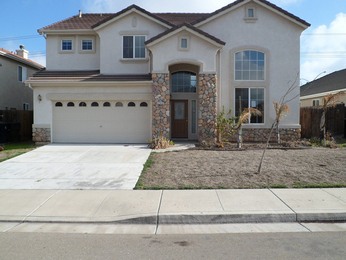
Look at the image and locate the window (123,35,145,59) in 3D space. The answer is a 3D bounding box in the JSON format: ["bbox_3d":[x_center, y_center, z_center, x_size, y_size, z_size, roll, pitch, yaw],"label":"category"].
[{"bbox_3d":[-1.960,-4.154,13.594,1.165,1.182,0.100,0,2,0],"label":"window"}]

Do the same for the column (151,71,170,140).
[{"bbox_3d":[-0.575,-1.039,13.450,0.860,3.435,0.800,0,1,-1],"label":"column"}]

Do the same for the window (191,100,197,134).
[{"bbox_3d":[1.085,-0.658,14.126,0.313,1.782,0.080,0,2,0],"label":"window"}]

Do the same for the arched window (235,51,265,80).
[{"bbox_3d":[3.830,-3.199,13.504,1.514,1.524,0.100,0,1,0],"label":"arched window"}]

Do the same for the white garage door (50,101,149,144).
[{"bbox_3d":[-3.513,-0.396,13.396,4.882,2.125,0.100,0,1,0],"label":"white garage door"}]

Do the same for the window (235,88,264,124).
[{"bbox_3d":[3.839,-1.184,13.534,1.518,1.817,0.100,0,1,0],"label":"window"}]

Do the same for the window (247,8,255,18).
[{"bbox_3d":[3.874,-5.802,13.464,0.387,0.487,0.100,0,1,0],"label":"window"}]

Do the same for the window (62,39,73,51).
[{"bbox_3d":[-5.585,-4.488,14.334,0.571,0.608,0.100,0,1,0],"label":"window"}]

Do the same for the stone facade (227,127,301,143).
[{"bbox_3d":[4.412,0.248,13.363,3.666,0.819,0.250,0,2,0],"label":"stone facade"}]

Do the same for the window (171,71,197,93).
[{"bbox_3d":[0.567,-2.500,14.079,1.360,1.126,0.100,0,2,0],"label":"window"}]

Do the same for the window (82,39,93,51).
[{"bbox_3d":[-4.522,-4.488,14.334,0.571,0.608,0.100,0,1,0],"label":"window"}]

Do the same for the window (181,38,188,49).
[{"bbox_3d":[0.536,-4.029,12.627,0.372,0.461,0.100,0,2,0],"label":"window"}]

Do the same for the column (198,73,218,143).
[{"bbox_3d":[1.669,-1.007,13.450,0.855,3.498,0.800,0,1,-1],"label":"column"}]

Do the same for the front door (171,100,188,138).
[{"bbox_3d":[0.340,-0.555,14.145,0.939,2.023,0.100,0,2,0],"label":"front door"}]

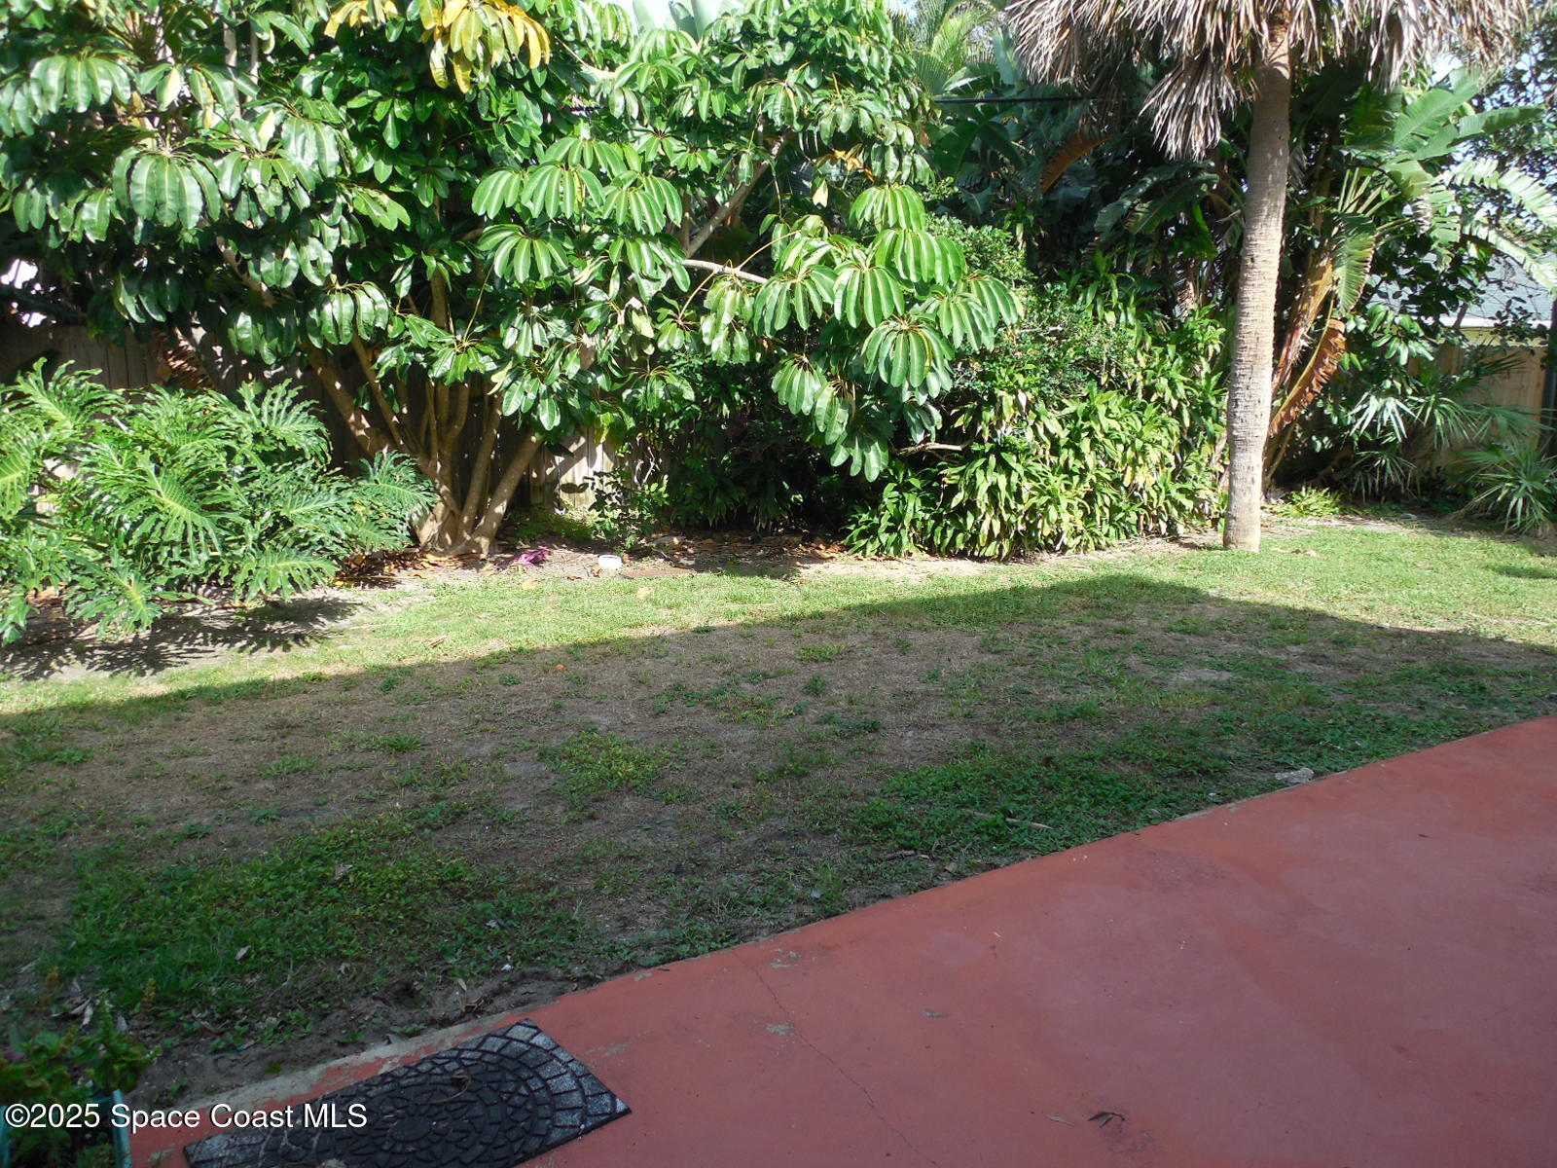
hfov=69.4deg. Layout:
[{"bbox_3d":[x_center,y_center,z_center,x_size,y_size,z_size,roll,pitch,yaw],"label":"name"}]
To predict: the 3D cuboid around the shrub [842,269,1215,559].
[{"bbox_3d":[2.330,-1.554,10.389,3.150,2.420,1.900,-3,11,-15],"label":"shrub"}]

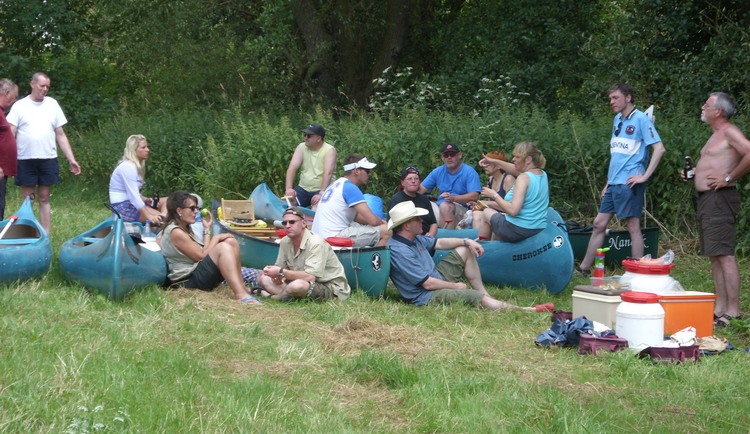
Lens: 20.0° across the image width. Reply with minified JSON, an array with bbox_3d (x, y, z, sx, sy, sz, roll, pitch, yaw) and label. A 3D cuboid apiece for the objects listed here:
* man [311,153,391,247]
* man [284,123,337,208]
[{"bbox_3d":[-0.204,0.021,18.400,0.750,1.120,0.520,-4,6,-37],"label":"man"},{"bbox_3d":[-0.646,-0.291,21.600,0.560,1.220,0.750,0,5,6],"label":"man"}]

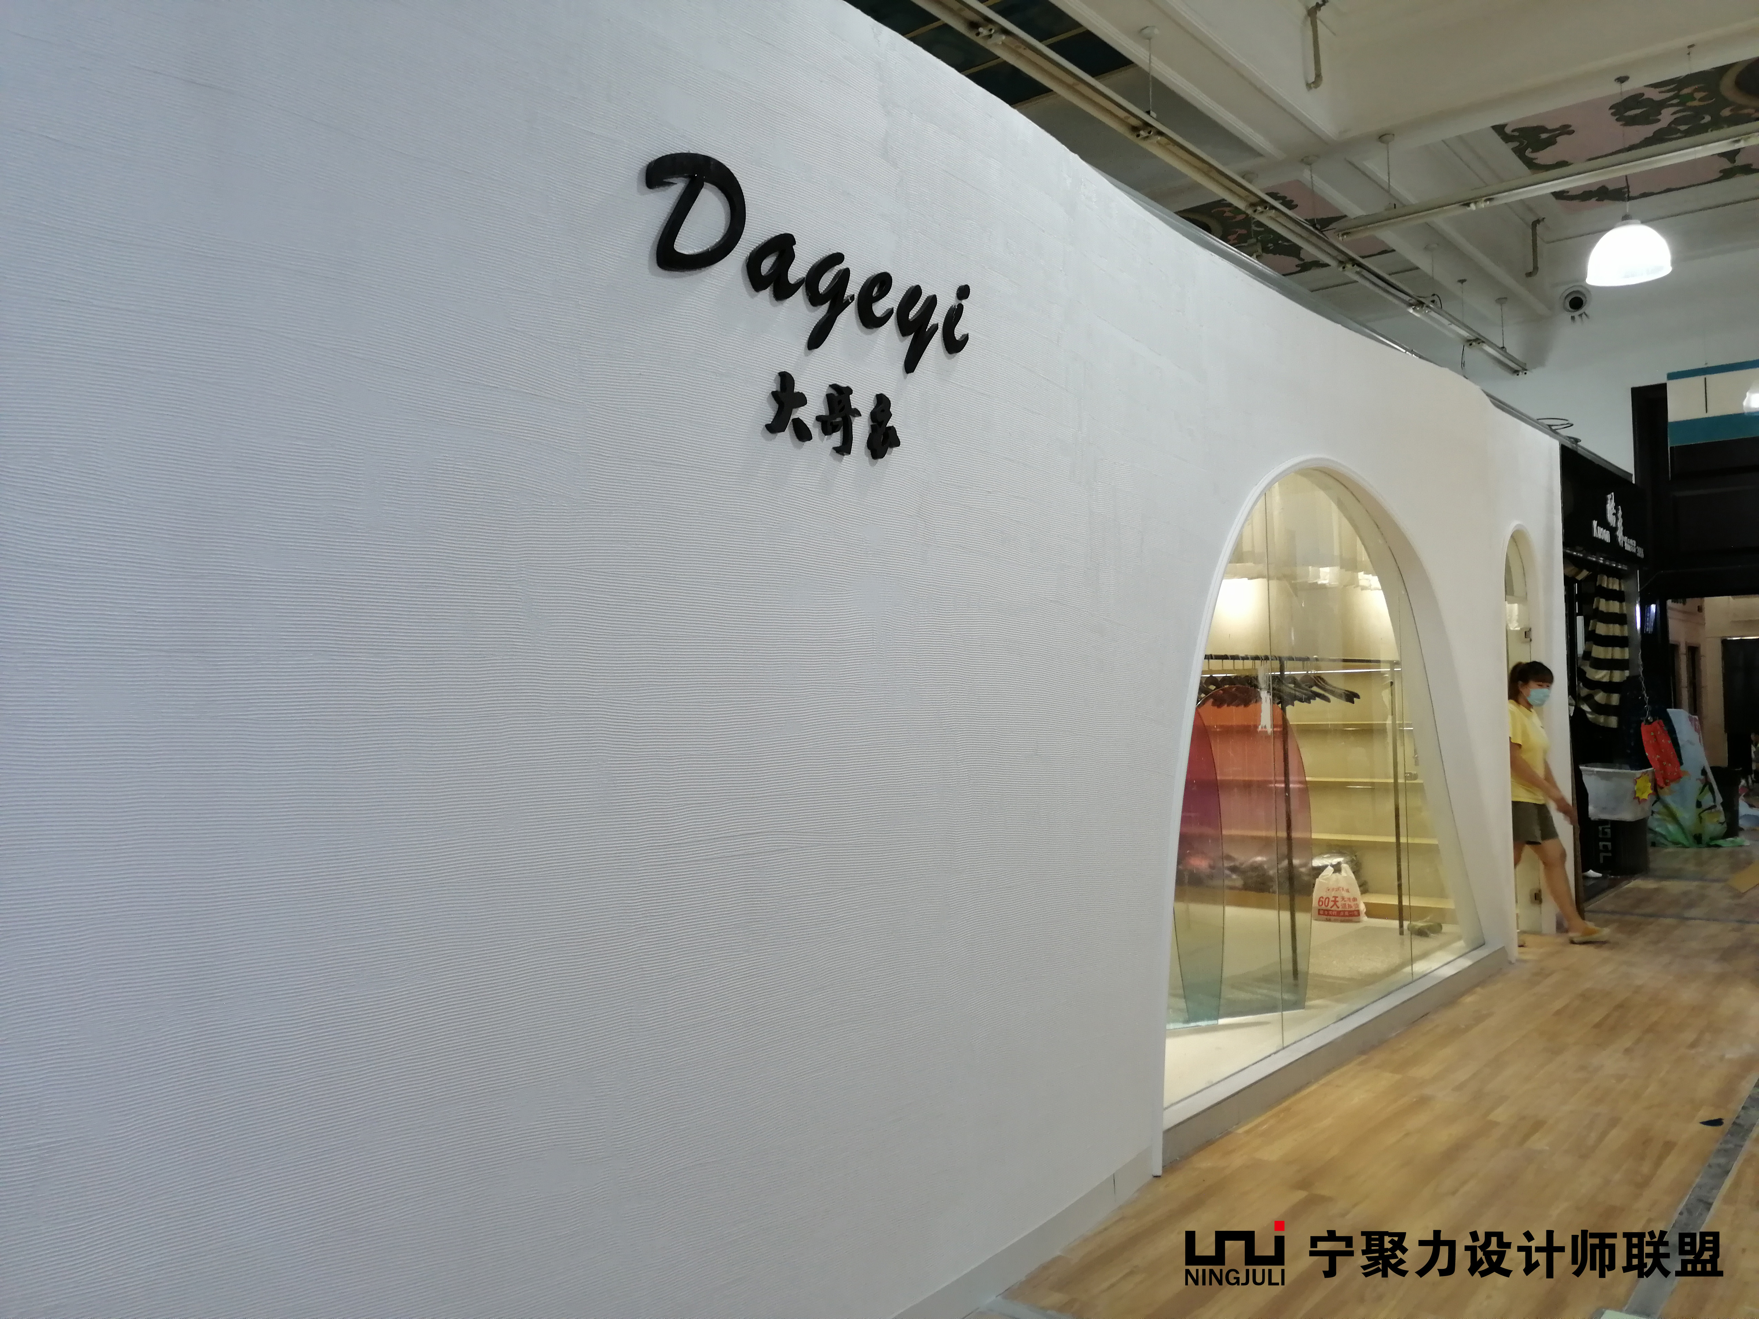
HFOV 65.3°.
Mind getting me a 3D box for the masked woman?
[{"bbox_3d":[3.775,0.815,7.829,0.680,1.600,0.480,-3,-2,36],"label":"masked woman"}]

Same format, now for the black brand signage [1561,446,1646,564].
[{"bbox_3d":[5.031,-0.995,9.614,0.120,0.669,2.636,-3,-2,39],"label":"black brand signage"}]

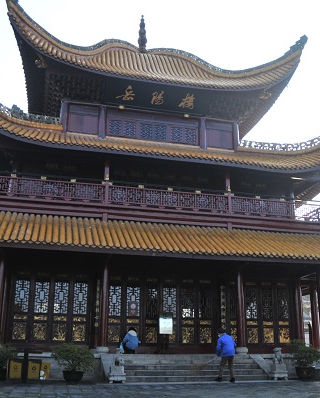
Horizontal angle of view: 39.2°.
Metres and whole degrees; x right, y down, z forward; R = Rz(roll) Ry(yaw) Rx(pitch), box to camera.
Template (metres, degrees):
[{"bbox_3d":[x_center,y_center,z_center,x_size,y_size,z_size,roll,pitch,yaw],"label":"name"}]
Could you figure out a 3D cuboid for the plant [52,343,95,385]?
[{"bbox_3d":[-2.419,4.533,12.422,1.189,1.089,1.189,5,-18,-13],"label":"plant"}]

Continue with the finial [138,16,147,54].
[{"bbox_3d":[-1.152,-10.937,29.570,0.500,3.094,0.500,5,-18,-13],"label":"finial"}]

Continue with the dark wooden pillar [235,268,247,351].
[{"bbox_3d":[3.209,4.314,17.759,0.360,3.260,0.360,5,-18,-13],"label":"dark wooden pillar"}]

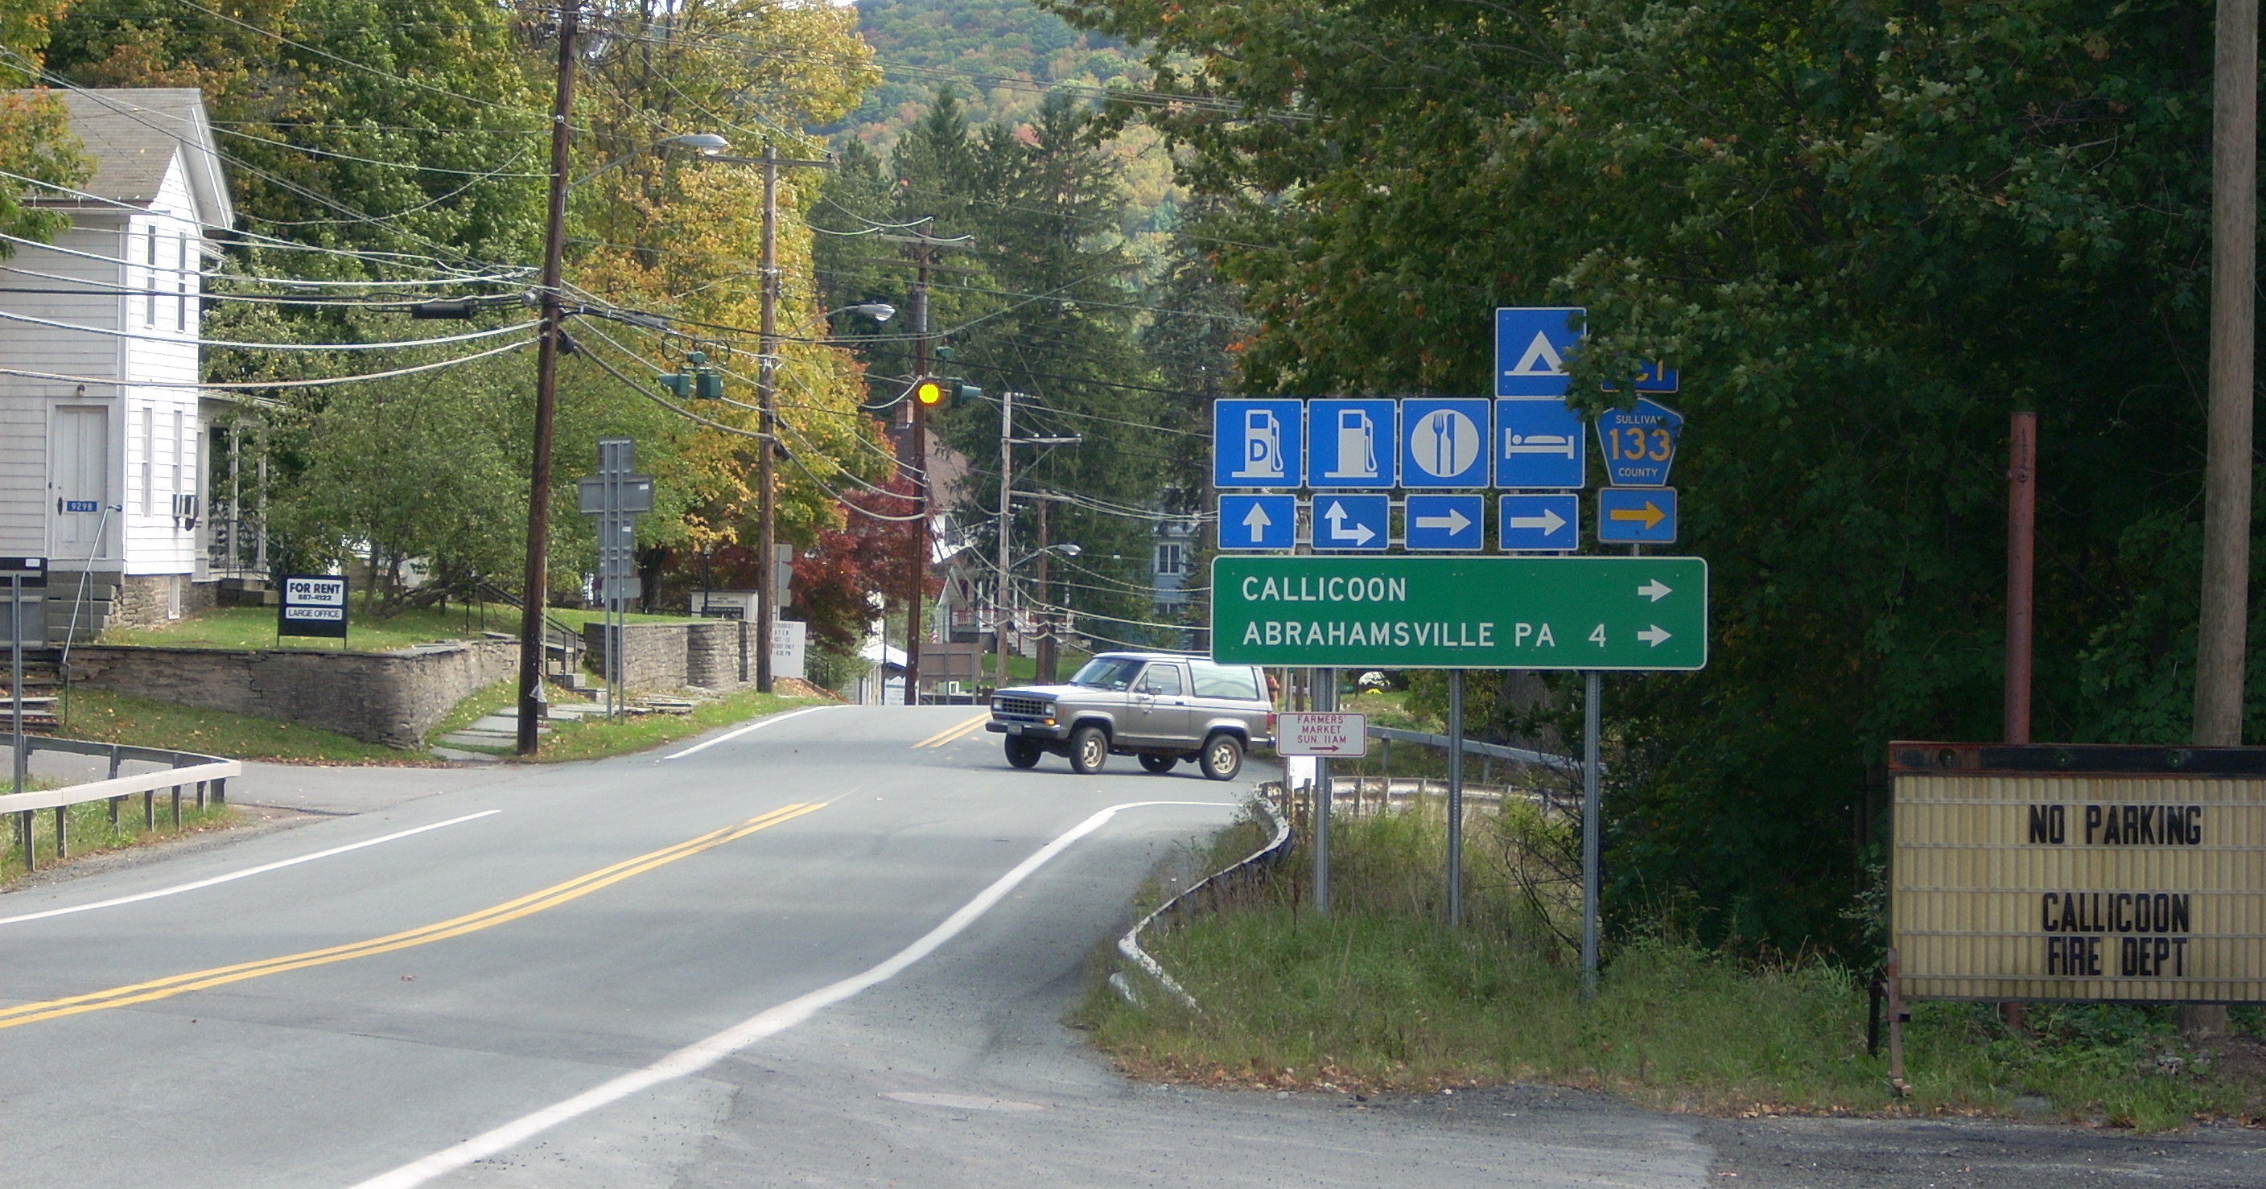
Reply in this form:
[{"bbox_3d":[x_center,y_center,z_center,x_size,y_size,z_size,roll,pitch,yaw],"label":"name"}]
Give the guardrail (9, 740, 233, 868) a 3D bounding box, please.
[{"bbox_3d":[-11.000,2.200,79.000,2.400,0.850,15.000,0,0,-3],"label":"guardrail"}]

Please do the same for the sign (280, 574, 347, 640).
[{"bbox_3d":[-11.515,0.169,103.000,0.950,0.880,0.060,0,0,-3],"label":"sign"}]

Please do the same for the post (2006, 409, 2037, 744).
[{"bbox_3d":[5.435,0.793,45.000,0.155,3.850,0.155,1,0,0],"label":"post"}]

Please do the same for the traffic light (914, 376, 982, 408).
[{"bbox_3d":[-2.637,-2.875,104.000,0.970,0.460,0.480,0,0,2],"label":"traffic light"}]

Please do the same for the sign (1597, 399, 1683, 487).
[{"bbox_3d":[3.433,-1.036,49.621,0.610,0.615,0.030,0,0,10],"label":"sign"}]

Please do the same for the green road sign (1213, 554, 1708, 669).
[{"bbox_3d":[2.210,0.124,49.500,3.360,0.765,0.050,0,0,5],"label":"green road sign"}]

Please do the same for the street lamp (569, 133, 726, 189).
[{"bbox_3d":[-7.026,-6.271,106.000,2.300,0.790,0.360,0,0,3],"label":"street lamp"}]

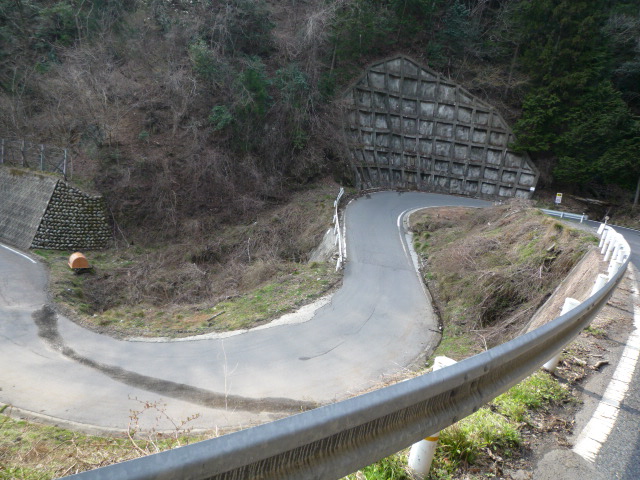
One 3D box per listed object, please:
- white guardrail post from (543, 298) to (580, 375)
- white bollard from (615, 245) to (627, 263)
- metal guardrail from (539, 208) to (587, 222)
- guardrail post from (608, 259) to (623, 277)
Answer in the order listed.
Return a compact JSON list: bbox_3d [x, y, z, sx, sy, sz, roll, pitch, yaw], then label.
[{"bbox_3d":[1.853,0.732,3.551,0.120,0.600,0.120,22,17,37],"label":"white guardrail post"},{"bbox_3d":[5.375,0.493,8.395,0.120,0.600,0.120,19,16,31],"label":"white bollard"},{"bbox_3d":[18.880,-1.825,35.971,3.710,0.600,0.220,17,15,23],"label":"metal guardrail"},{"bbox_3d":[4.229,0.583,6.756,0.120,0.600,0.120,20,16,33],"label":"guardrail post"}]

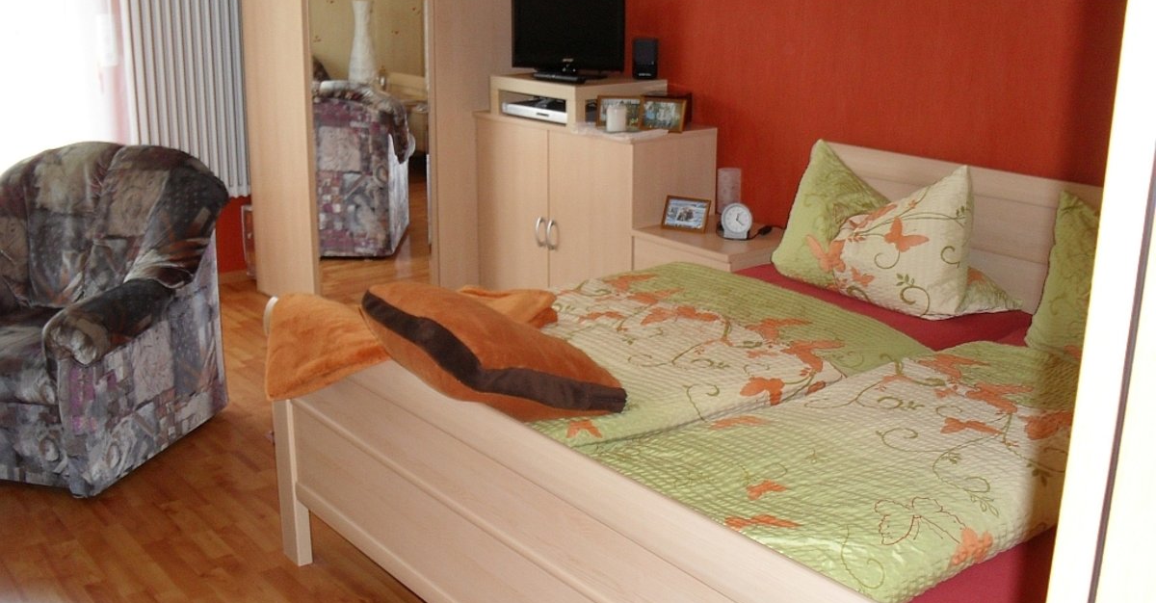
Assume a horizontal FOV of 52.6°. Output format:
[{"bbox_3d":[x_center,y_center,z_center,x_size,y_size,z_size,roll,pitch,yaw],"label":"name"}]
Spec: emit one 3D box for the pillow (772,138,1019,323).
[{"bbox_3d":[0.964,-0.237,3.637,0.260,0.440,0.760,14,3,-41],"label":"pillow"}]

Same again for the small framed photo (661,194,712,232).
[{"bbox_3d":[0.402,-0.316,4.289,0.170,0.126,0.030,9,0,28],"label":"small framed photo"}]

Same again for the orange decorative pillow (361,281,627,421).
[{"bbox_3d":[-0.180,0.105,2.327,0.500,0.170,0.500,23,-9,-5],"label":"orange decorative pillow"}]

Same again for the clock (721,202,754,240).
[{"bbox_3d":[0.569,-0.285,4.170,0.113,0.122,0.050,1,16,1],"label":"clock"}]

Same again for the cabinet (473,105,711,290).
[{"bbox_3d":[0.048,-0.294,4.841,0.462,0.910,1.007,-11,20,-37],"label":"cabinet"}]

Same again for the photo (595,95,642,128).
[{"bbox_3d":[0.160,-0.726,4.493,0.168,0.124,0.030,4,-2,10],"label":"photo"}]

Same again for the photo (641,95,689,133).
[{"bbox_3d":[0.322,-0.703,4.413,0.172,0.127,0.030,7,-1,20],"label":"photo"}]

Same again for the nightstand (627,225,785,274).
[{"bbox_3d":[0.523,0.034,4.318,0.451,0.573,0.514,-11,20,-37],"label":"nightstand"}]

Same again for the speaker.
[{"bbox_3d":[0.277,-0.984,4.735,0.100,0.165,0.100,3,16,9],"label":"speaker"}]

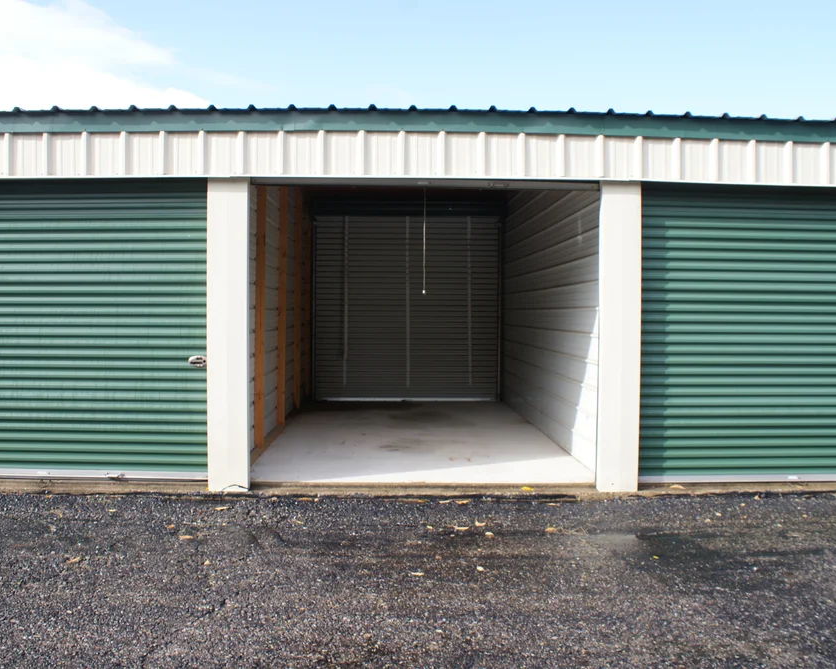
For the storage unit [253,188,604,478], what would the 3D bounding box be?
[{"bbox_3d":[-0.050,-0.140,8.620,2.820,2.430,5.600,0,2,-2],"label":"storage unit"}]

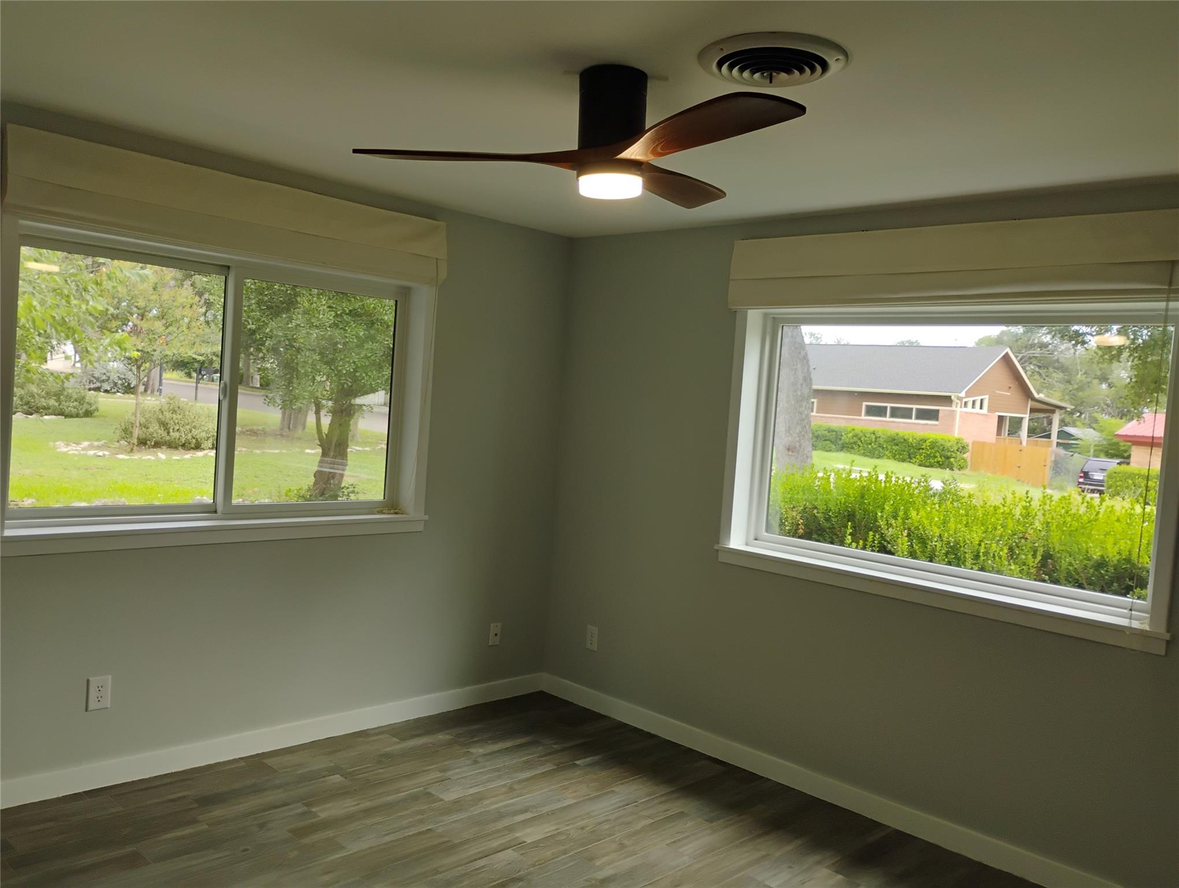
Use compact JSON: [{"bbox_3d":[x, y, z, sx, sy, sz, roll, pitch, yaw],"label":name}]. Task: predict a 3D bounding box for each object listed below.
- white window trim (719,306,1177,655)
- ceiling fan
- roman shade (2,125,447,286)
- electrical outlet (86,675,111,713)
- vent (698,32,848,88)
[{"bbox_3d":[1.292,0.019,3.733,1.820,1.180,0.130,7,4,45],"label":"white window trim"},{"bbox_3d":[0.002,-0.820,2.522,1.170,0.310,1.200,4,3,0],"label":"ceiling fan"},{"bbox_3d":[-1.315,-0.898,3.807,0.073,0.280,1.793,7,4,45],"label":"roman shade"},{"bbox_3d":[-1.821,0.930,3.552,0.010,0.122,0.078,7,4,45],"label":"electrical outlet"},{"bbox_3d":[0.438,-0.915,2.328,0.360,0.040,0.360,4,3,0],"label":"vent"}]

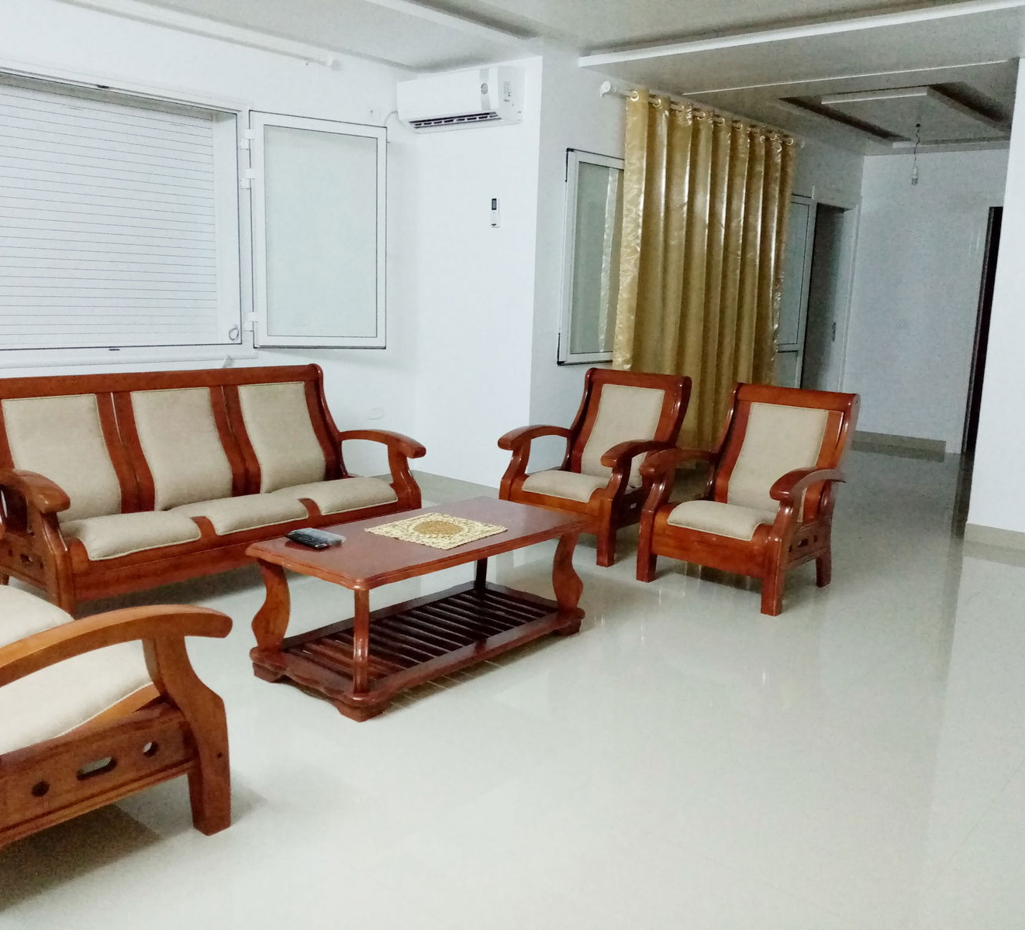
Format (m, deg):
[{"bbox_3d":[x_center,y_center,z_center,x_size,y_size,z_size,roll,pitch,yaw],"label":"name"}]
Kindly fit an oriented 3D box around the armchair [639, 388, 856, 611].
[{"bbox_3d":[1.143,0.114,4.470,0.748,0.901,0.811,11,14,39],"label":"armchair"}]

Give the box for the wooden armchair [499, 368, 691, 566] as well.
[{"bbox_3d":[0.457,-0.031,5.086,0.748,0.901,0.811,10,14,37],"label":"wooden armchair"}]

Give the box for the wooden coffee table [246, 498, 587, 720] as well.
[{"bbox_3d":[-0.316,0.480,3.516,0.592,0.455,1.168,11,15,39],"label":"wooden coffee table"}]

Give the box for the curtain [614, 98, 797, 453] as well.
[{"bbox_3d":[1.489,-1.274,6.968,0.139,2.467,2.377,11,15,39],"label":"curtain"}]

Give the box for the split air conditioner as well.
[{"bbox_3d":[-0.331,-2.188,5.593,0.840,0.309,0.208,11,15,39],"label":"split air conditioner"}]

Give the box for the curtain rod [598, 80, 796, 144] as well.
[{"bbox_3d":[1.437,-2.453,6.647,0.104,0.069,2.738,11,15,39],"label":"curtain rod"}]

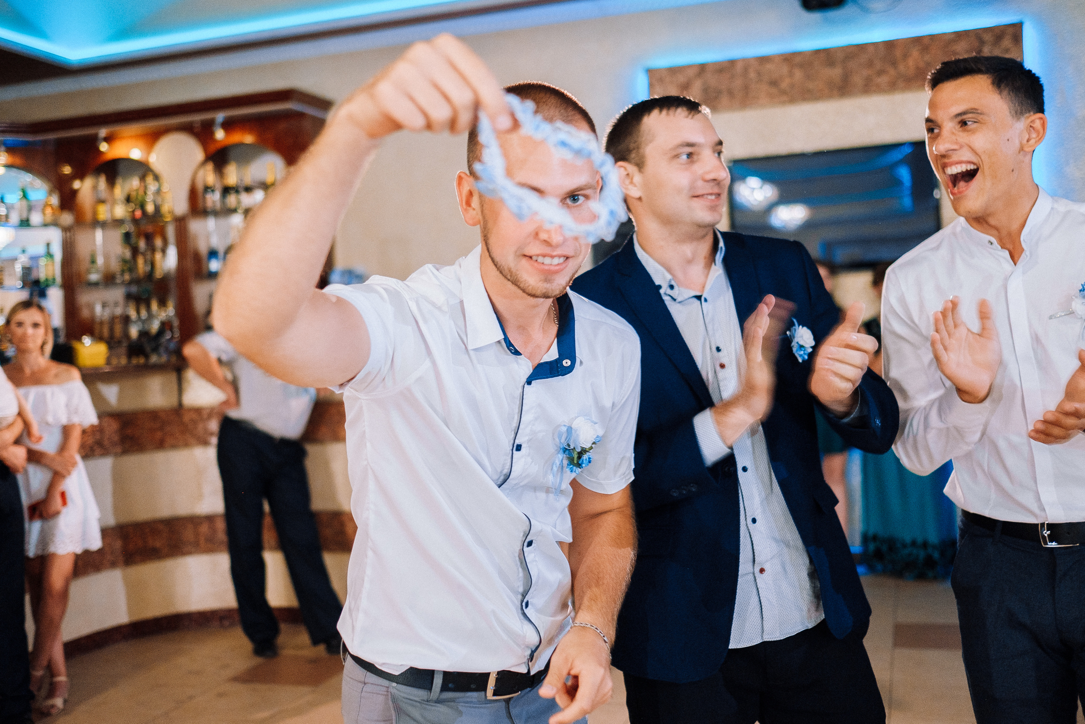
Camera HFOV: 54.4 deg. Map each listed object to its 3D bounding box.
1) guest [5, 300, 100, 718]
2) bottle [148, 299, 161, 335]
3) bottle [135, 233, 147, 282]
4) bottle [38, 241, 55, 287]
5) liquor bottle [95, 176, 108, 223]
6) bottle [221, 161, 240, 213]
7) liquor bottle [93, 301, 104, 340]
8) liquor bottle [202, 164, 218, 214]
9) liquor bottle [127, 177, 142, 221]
[{"bbox_3d":[-2.050,0.575,4.376,0.430,1.660,0.360,-2,0,-5],"label":"guest"},{"bbox_3d":[-2.655,-0.310,7.222,0.082,0.265,0.082,-2,0,19],"label":"bottle"},{"bbox_3d":[-2.756,-0.725,7.249,0.079,0.313,0.079,-2,0,19],"label":"bottle"},{"bbox_3d":[-3.244,-0.634,6.900,0.083,0.283,0.083,-2,0,16],"label":"bottle"},{"bbox_3d":[-3.075,-1.130,7.350,0.083,0.316,0.083,-2,0,19],"label":"liquor bottle"},{"bbox_3d":[-1.982,-1.108,6.700,0.095,0.312,0.095,-2,0,16],"label":"bottle"},{"bbox_3d":[-3.099,-0.290,7.372,0.073,0.274,0.073,-2,0,19],"label":"liquor bottle"},{"bbox_3d":[-2.113,-1.103,6.700,0.085,0.301,0.085,-2,0,16],"label":"liquor bottle"},{"bbox_3d":[-2.803,-1.122,7.258,0.090,0.295,0.090,-2,0,19],"label":"liquor bottle"}]

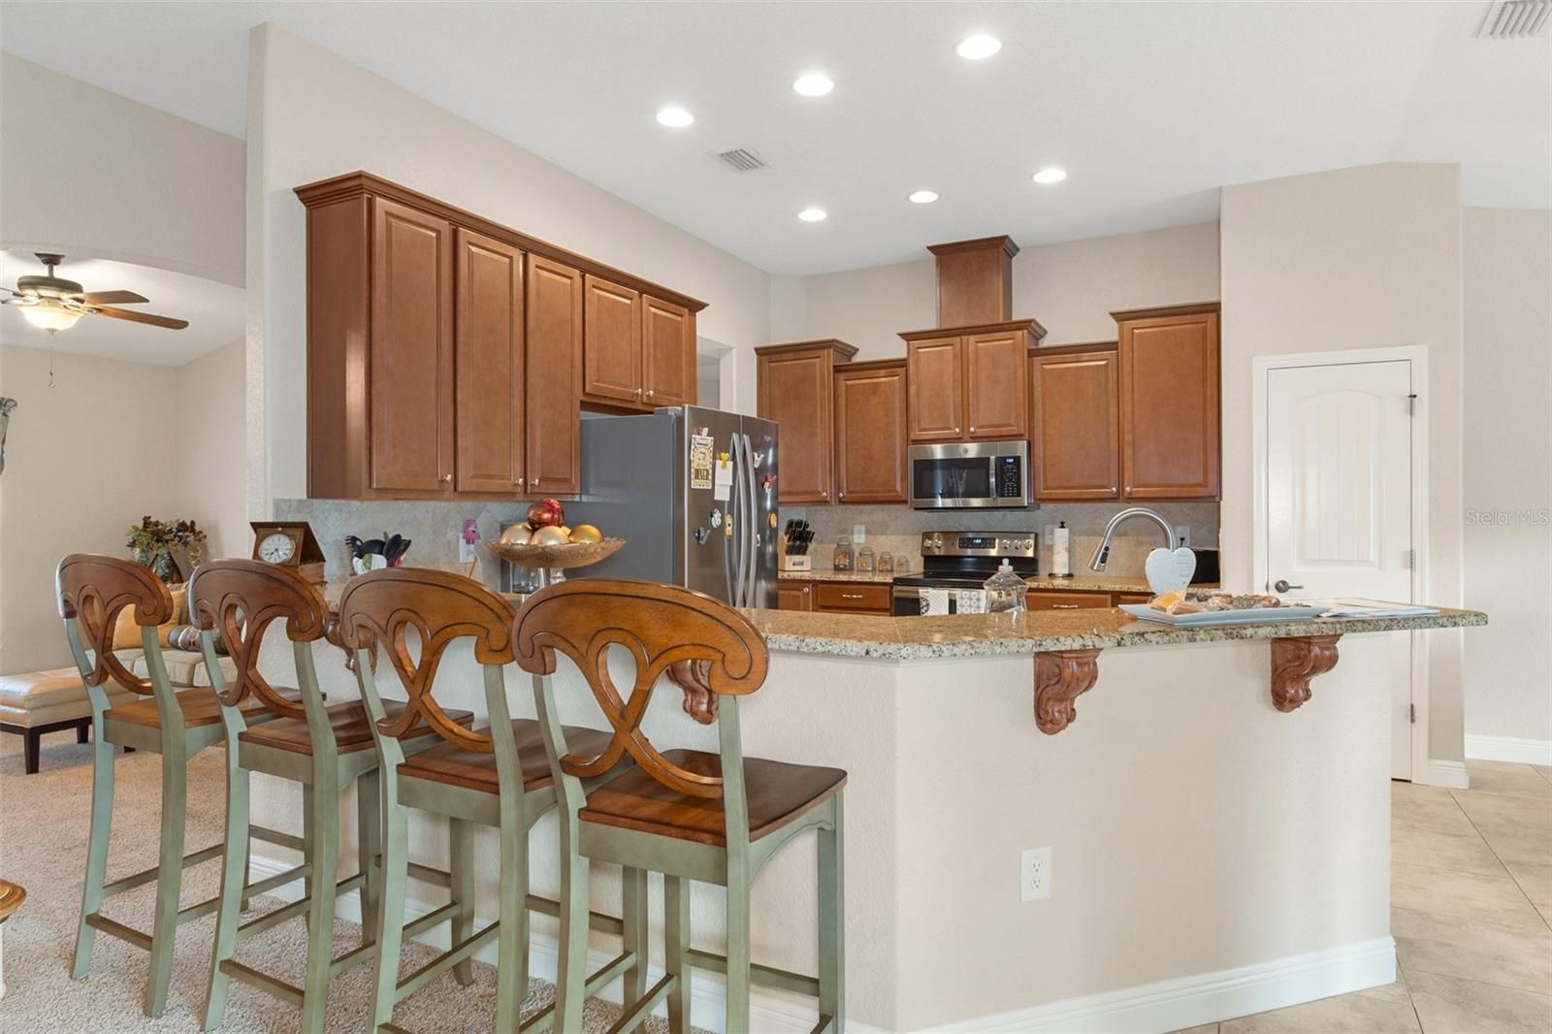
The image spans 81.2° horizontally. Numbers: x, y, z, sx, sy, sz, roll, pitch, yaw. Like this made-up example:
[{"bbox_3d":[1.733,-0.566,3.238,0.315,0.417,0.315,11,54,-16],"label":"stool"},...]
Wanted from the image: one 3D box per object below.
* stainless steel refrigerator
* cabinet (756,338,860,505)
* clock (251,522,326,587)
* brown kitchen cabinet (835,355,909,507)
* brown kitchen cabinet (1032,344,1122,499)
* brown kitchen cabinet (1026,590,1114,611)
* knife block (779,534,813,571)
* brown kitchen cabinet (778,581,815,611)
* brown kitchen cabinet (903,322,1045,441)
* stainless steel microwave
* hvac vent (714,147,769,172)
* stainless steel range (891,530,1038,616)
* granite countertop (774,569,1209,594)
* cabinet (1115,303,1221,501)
[{"bbox_3d":[-0.526,0.395,4.649,0.850,1.787,0.905,0,0,28],"label":"stainless steel refrigerator"},{"bbox_3d":[0.218,-0.642,6.475,0.630,1.125,0.375,0,0,27],"label":"cabinet"},{"bbox_3d":[-1.695,0.132,3.110,0.195,0.235,0.185,0,0,-2],"label":"clock"},{"bbox_3d":[0.689,-0.546,6.062,0.510,0.929,0.340,0,0,28],"label":"brown kitchen cabinet"},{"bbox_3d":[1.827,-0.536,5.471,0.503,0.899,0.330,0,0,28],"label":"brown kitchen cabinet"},{"bbox_3d":[1.780,0.847,5.336,0.469,0.875,0.620,0,0,28],"label":"brown kitchen cabinet"},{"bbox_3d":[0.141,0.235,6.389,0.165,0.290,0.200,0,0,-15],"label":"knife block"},{"bbox_3d":[0.128,0.856,6.391,0.590,0.876,0.630,0,0,27],"label":"brown kitchen cabinet"},{"bbox_3d":[1.251,-0.815,5.745,0.840,0.702,0.380,0,0,28],"label":"brown kitchen cabinet"},{"bbox_3d":[1.255,-0.252,5.738,0.752,0.408,0.390,0,0,28],"label":"stainless steel microwave"},{"bbox_3d":[-0.164,-1.758,4.474,0.195,0.020,0.285,0,0,27],"label":"hvac vent"},{"bbox_3d":[1.220,0.699,5.771,0.765,1.187,0.680,0,0,27],"label":"stainless steel range"},{"bbox_3d":[1.163,0.392,5.641,2.920,0.040,0.650,0,0,28],"label":"granite countertop"},{"bbox_3d":[2.326,-0.648,5.401,0.591,1.122,0.375,0,0,27],"label":"cabinet"}]

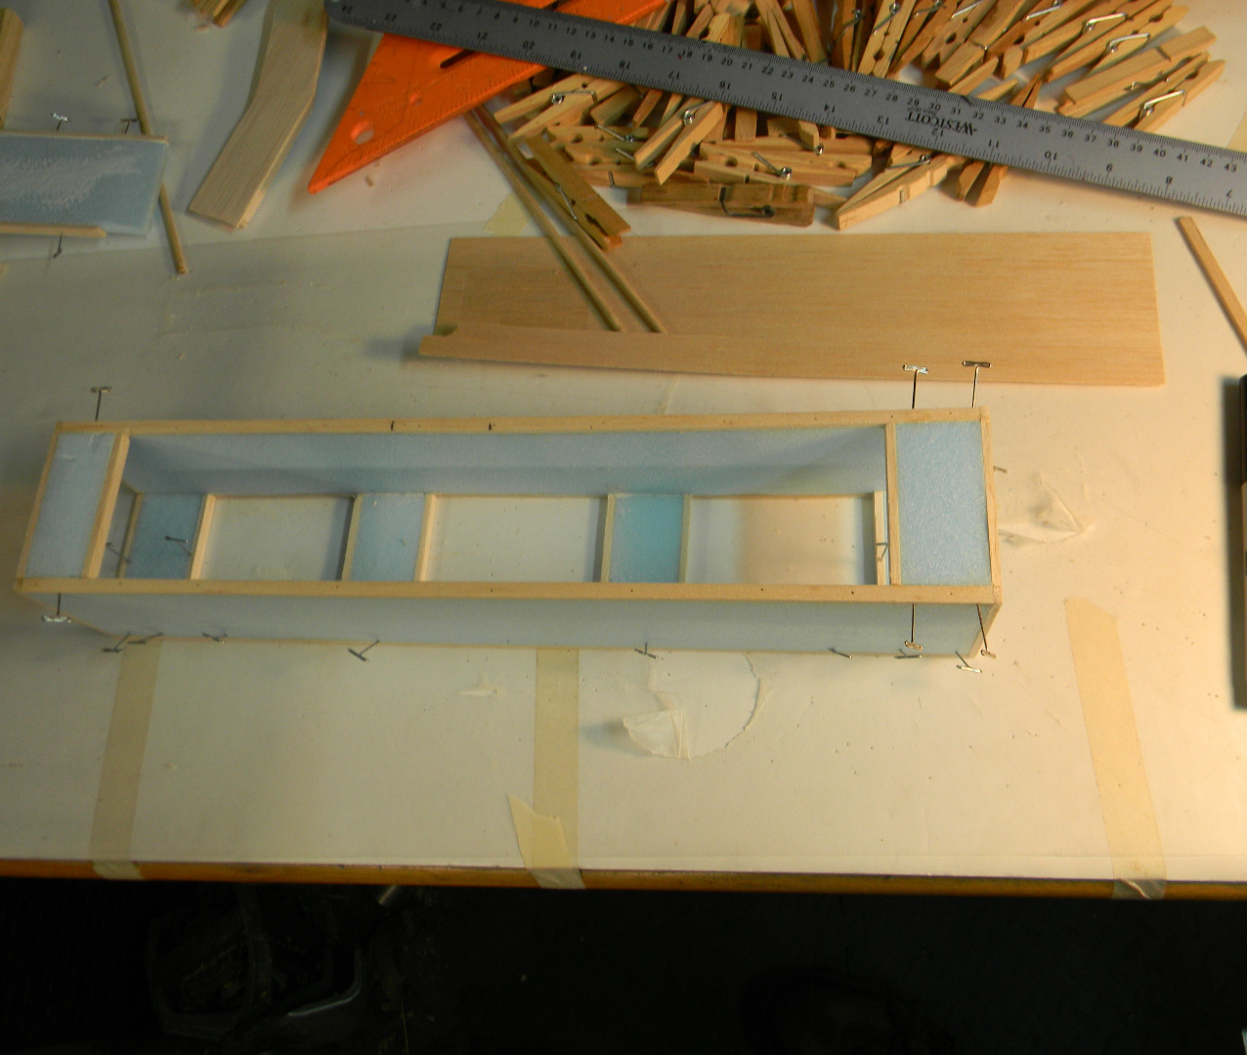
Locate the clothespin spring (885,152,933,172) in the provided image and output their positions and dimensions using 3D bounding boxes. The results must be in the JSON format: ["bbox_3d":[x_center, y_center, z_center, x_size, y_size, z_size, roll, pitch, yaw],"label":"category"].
[{"bbox_3d":[0.133,-0.163,0.527,0.021,0.011,0.013,-31,68,-4],"label":"clothespin spring"}]

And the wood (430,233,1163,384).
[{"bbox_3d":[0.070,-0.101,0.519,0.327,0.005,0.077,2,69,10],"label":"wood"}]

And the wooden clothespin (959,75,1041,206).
[{"bbox_3d":[0.178,-0.182,0.530,0.019,0.010,0.071,26,75,17],"label":"wooden clothespin"}]

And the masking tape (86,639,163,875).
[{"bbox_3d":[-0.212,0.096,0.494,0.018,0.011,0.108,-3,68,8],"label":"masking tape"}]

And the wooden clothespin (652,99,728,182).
[{"bbox_3d":[0.037,-0.197,0.547,0.072,0.011,0.020,-48,51,-5],"label":"wooden clothespin"}]

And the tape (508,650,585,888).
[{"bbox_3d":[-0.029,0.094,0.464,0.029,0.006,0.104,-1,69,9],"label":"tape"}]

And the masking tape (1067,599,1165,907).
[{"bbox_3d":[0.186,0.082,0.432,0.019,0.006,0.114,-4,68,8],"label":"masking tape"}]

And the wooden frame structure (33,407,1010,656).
[{"bbox_3d":[-0.048,0.004,0.462,0.374,0.070,0.075,0,69,10],"label":"wooden frame structure"}]

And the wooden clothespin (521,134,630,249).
[{"bbox_3d":[-0.027,-0.164,0.551,0.010,0.017,0.080,-18,60,-40],"label":"wooden clothespin"}]

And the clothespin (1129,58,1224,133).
[{"bbox_3d":[0.245,-0.193,0.524,0.072,0.011,0.019,-38,68,-7],"label":"clothespin"}]

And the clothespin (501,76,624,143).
[{"bbox_3d":[-0.028,-0.212,0.567,0.072,0.011,0.020,-28,67,-2],"label":"clothespin"}]

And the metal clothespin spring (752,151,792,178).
[{"bbox_3d":[0.070,-0.168,0.539,0.021,0.013,0.013,7,70,12],"label":"metal clothespin spring"}]

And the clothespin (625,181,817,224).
[{"bbox_3d":[0.046,-0.154,0.537,0.084,0.015,0.010,6,70,11],"label":"clothespin"}]

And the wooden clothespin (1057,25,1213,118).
[{"bbox_3d":[0.236,-0.210,0.525,0.073,0.015,0.011,-25,67,-1],"label":"wooden clothespin"}]

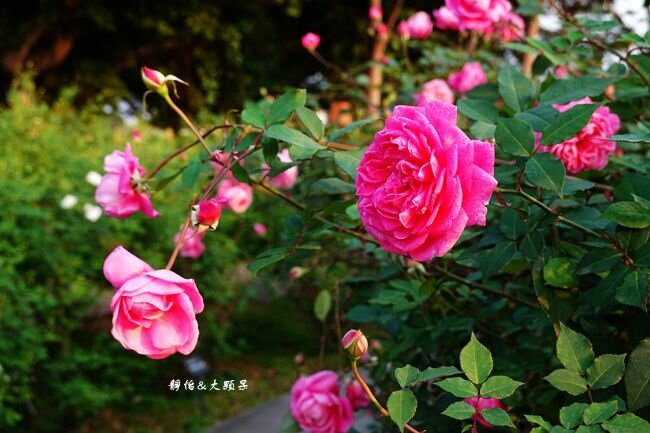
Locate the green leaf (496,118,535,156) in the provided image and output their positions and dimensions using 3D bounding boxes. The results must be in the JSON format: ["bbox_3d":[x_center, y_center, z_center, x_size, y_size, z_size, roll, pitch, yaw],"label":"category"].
[{"bbox_3d":[0.141,-0.059,0.660,0.027,0.036,0.008,-43,6,-15],"label":"green leaf"}]

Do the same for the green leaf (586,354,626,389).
[{"bbox_3d":[0.215,0.117,0.670,0.038,0.019,0.008,-38,-22,-11],"label":"green leaf"}]

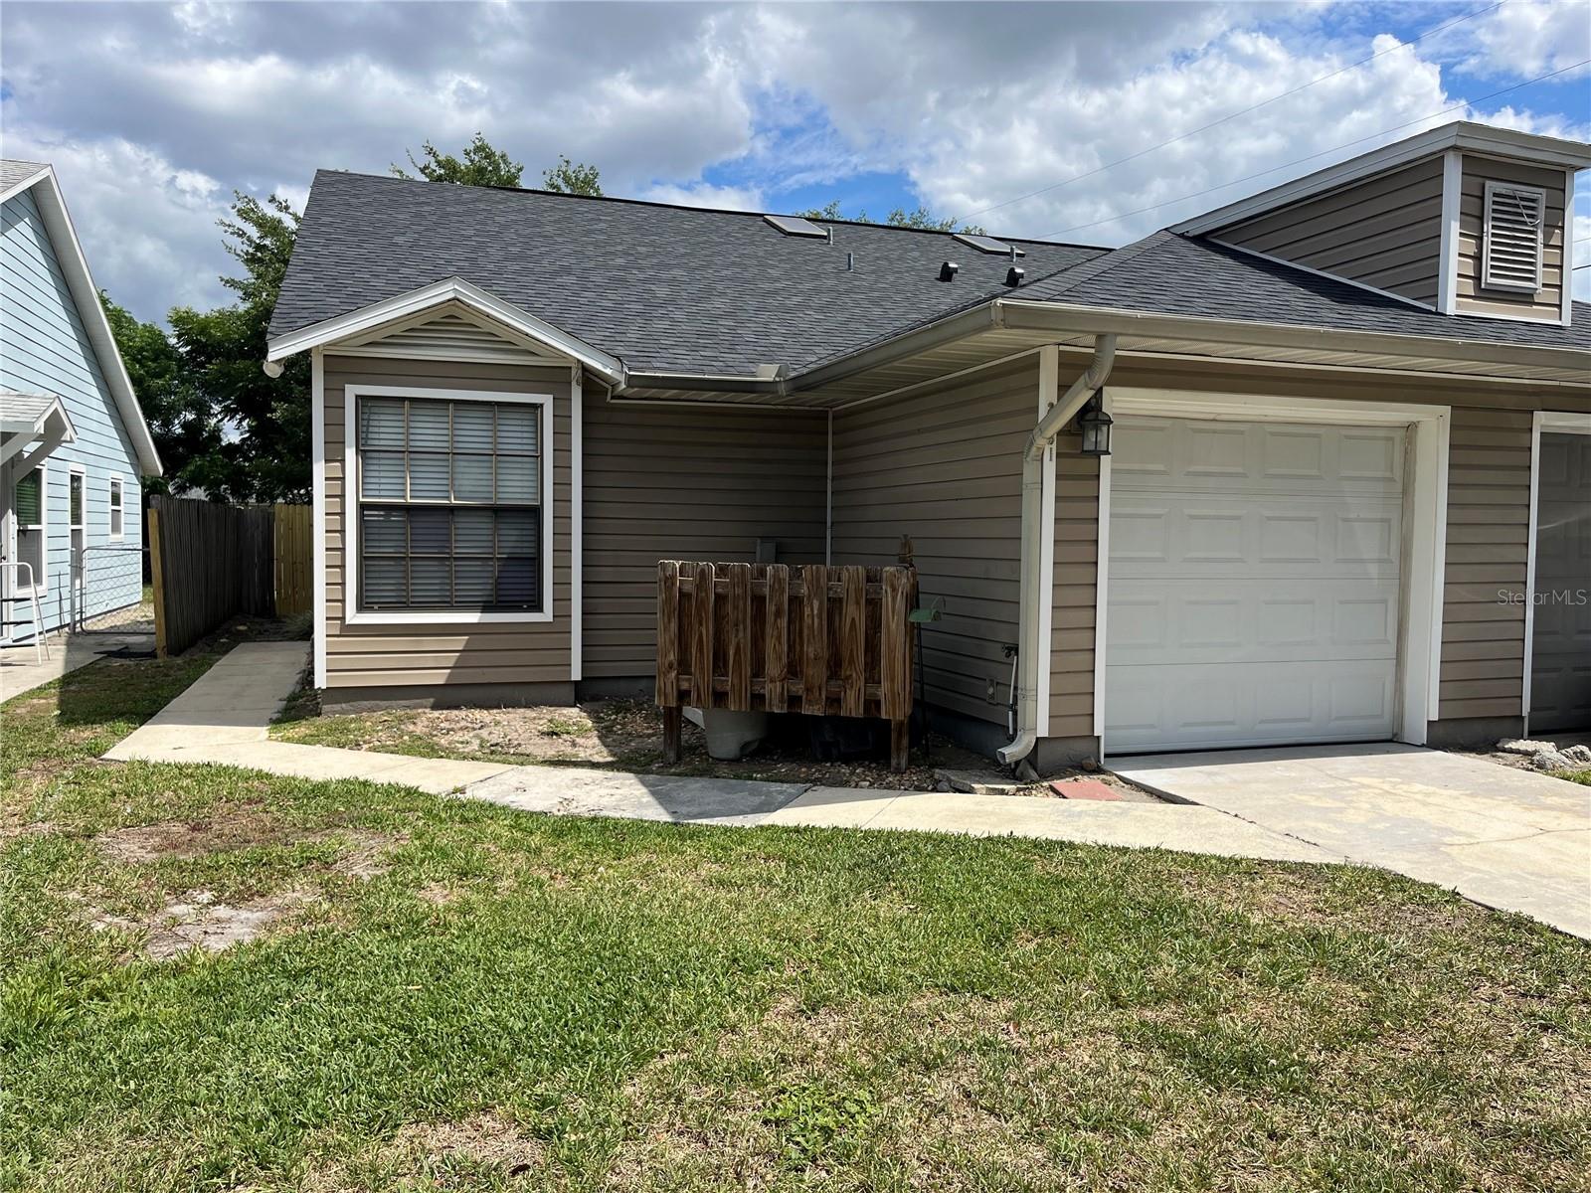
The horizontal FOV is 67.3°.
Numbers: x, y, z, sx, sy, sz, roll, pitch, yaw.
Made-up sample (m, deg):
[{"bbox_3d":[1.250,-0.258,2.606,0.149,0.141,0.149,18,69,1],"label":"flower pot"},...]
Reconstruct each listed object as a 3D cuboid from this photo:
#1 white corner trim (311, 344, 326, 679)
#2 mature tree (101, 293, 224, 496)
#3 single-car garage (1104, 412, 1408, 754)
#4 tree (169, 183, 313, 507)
[{"bbox_3d":[-3.399,-0.544,8.530,0.080,2.402,0.080,0,3,-18],"label":"white corner trim"},{"bbox_3d":[-15.245,-3.603,28.164,4.600,6.985,4.600,0,3,-18],"label":"mature tree"},{"bbox_3d":[2.892,-0.069,7.557,2.360,2.090,0.060,0,3,-18],"label":"single-car garage"},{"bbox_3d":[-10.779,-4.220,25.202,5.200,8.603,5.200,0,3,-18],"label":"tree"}]

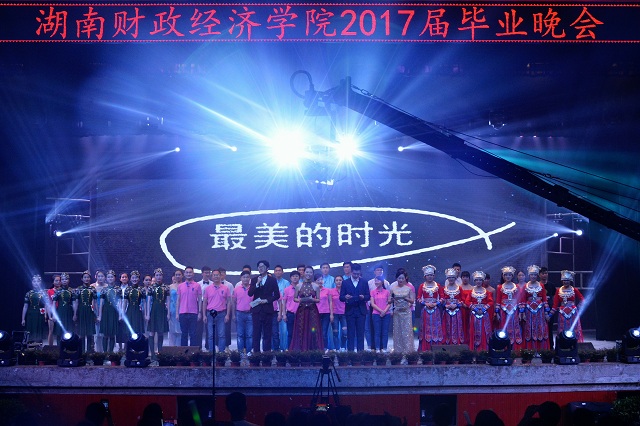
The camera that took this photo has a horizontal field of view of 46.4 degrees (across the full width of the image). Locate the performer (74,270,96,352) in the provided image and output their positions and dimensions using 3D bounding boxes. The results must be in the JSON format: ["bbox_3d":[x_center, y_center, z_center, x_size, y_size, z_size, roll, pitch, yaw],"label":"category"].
[{"bbox_3d":[-4.565,1.941,14.509,0.450,1.630,0.320,0,-3,-2],"label":"performer"}]

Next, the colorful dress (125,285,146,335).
[{"bbox_3d":[-3.420,1.796,13.831,0.408,0.938,0.300,0,-5,-5],"label":"colorful dress"}]

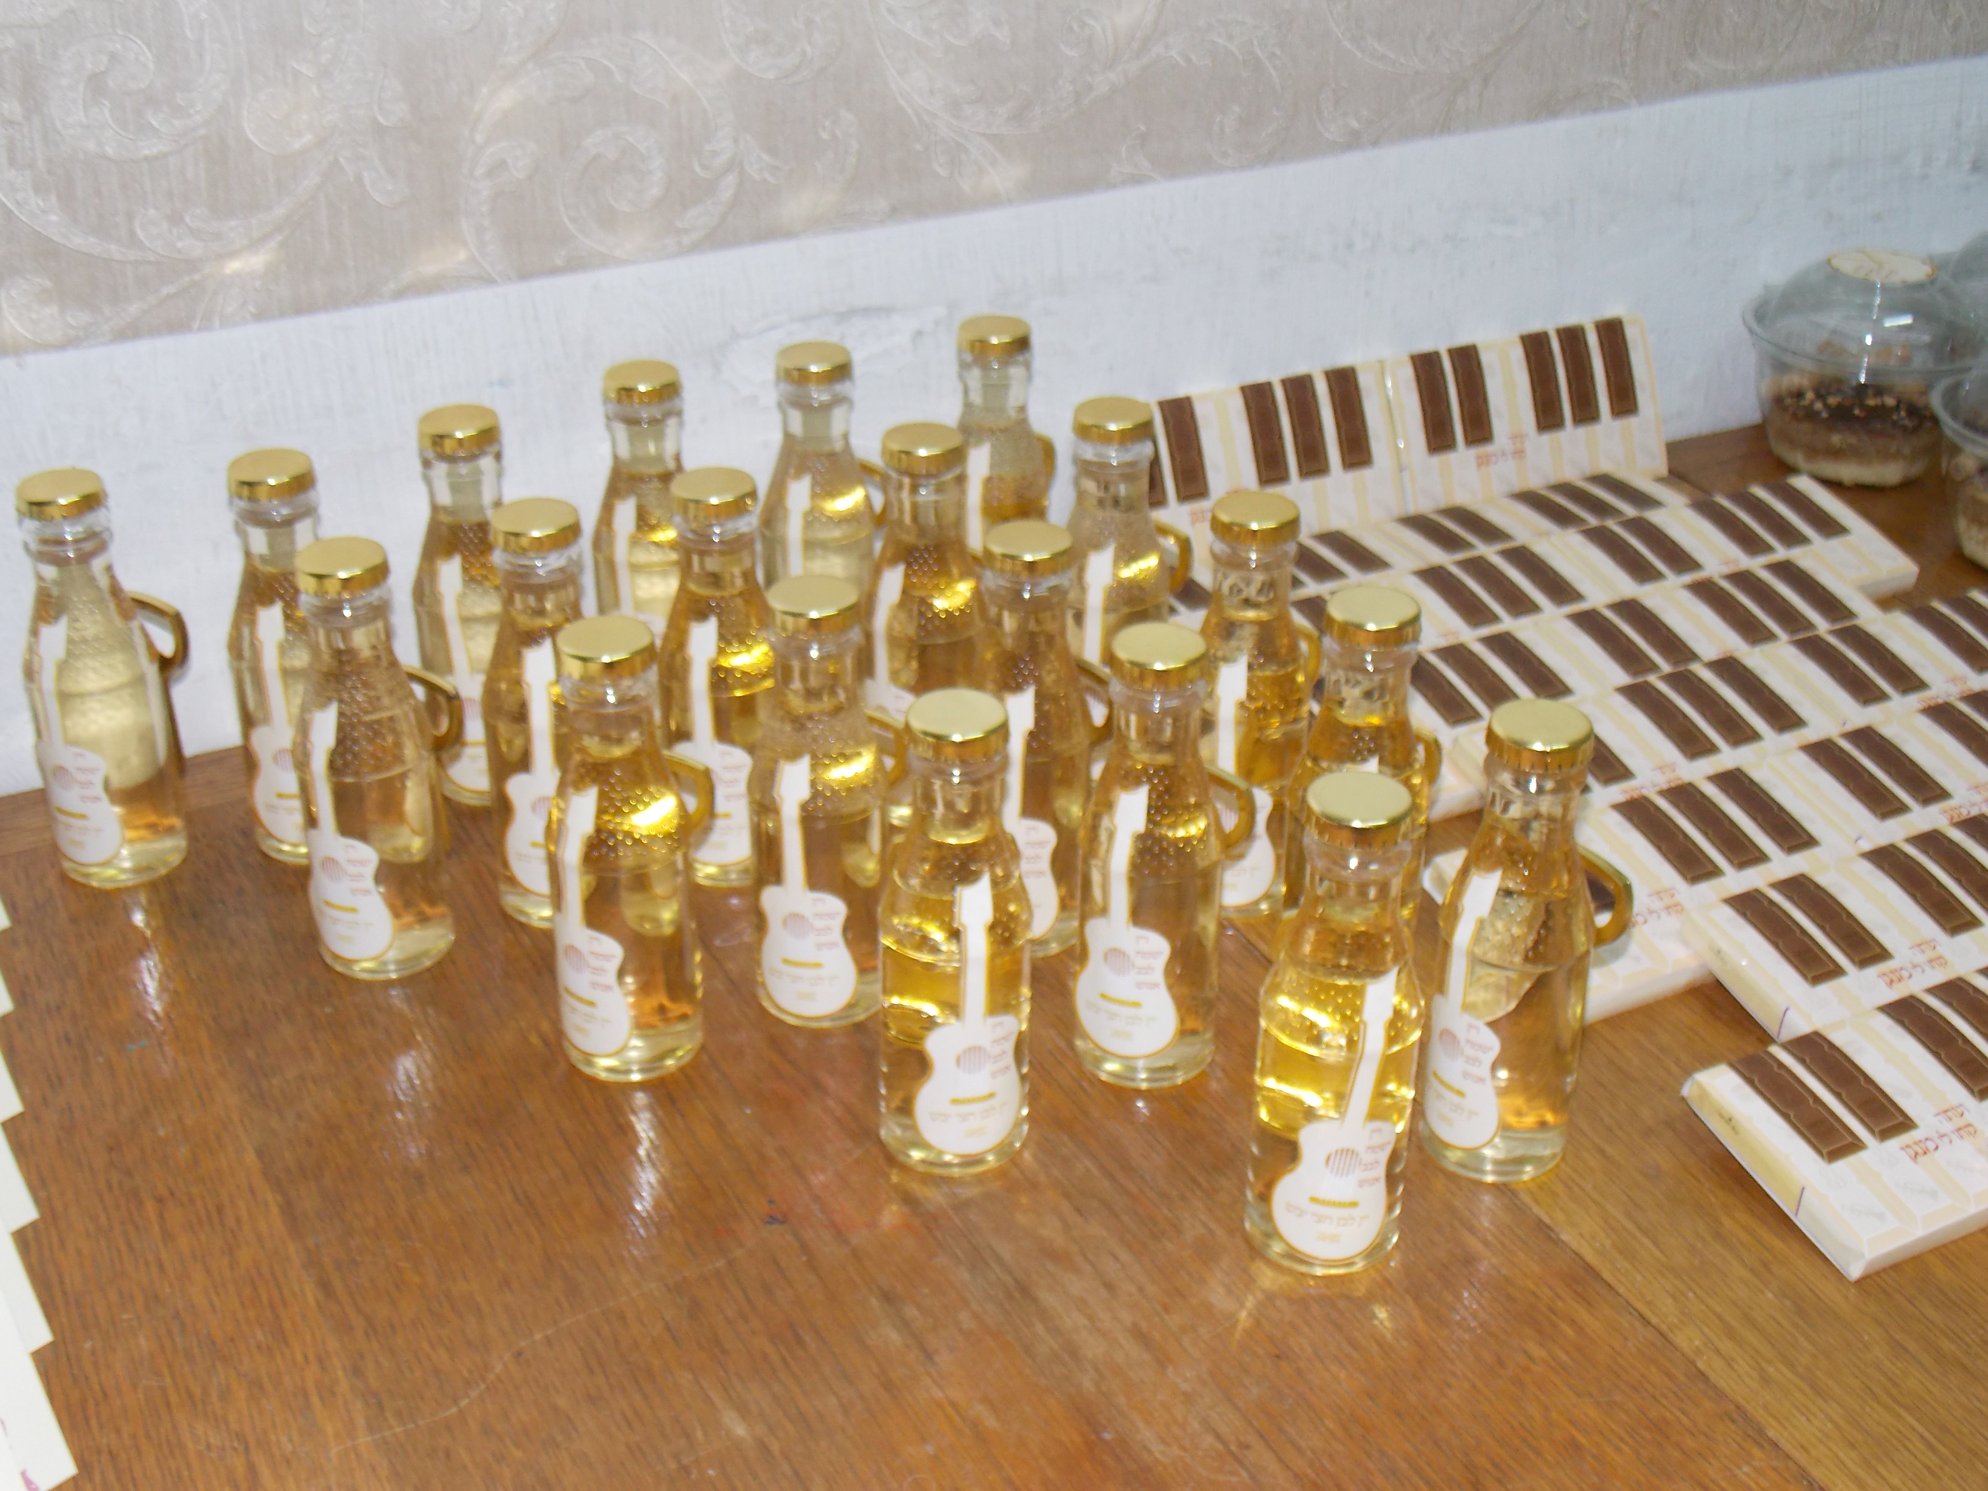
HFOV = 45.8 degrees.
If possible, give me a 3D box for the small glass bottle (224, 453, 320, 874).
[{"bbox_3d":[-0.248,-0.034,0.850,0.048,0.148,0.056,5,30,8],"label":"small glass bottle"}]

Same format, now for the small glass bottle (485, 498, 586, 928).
[{"bbox_3d":[-0.144,-0.014,0.781,0.044,0.141,0.059,6,29,9],"label":"small glass bottle"}]

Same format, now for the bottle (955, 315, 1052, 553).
[{"bbox_3d":[0.003,-0.101,0.942,0.044,0.141,0.059,14,32,22],"label":"bottle"}]

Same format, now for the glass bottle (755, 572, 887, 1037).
[{"bbox_3d":[-0.052,0.014,0.734,0.044,0.141,0.059,10,30,17],"label":"glass bottle"}]

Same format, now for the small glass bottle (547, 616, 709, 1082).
[{"bbox_3d":[-0.107,0.028,0.707,0.044,0.141,0.059,19,34,30],"label":"small glass bottle"}]

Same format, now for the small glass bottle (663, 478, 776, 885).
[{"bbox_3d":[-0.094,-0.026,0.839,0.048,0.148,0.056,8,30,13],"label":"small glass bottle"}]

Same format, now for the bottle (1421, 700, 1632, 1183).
[{"bbox_3d":[0.152,0.053,0.668,0.059,0.141,0.044,-19,35,-31],"label":"bottle"}]

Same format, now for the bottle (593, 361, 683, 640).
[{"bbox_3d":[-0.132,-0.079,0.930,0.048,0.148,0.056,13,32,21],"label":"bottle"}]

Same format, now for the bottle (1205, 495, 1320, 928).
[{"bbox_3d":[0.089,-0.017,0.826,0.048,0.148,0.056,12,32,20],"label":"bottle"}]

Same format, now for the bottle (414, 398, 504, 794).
[{"bbox_3d":[-0.184,-0.054,0.852,0.044,0.141,0.059,5,29,7],"label":"bottle"}]

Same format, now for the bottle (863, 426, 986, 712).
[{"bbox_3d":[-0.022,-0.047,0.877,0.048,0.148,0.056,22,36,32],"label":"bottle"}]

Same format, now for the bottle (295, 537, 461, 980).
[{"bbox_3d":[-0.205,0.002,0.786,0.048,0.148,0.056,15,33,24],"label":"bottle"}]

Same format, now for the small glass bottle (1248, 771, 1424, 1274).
[{"bbox_3d":[0.092,0.071,0.635,0.044,0.141,0.059,-1,29,-3],"label":"small glass bottle"}]

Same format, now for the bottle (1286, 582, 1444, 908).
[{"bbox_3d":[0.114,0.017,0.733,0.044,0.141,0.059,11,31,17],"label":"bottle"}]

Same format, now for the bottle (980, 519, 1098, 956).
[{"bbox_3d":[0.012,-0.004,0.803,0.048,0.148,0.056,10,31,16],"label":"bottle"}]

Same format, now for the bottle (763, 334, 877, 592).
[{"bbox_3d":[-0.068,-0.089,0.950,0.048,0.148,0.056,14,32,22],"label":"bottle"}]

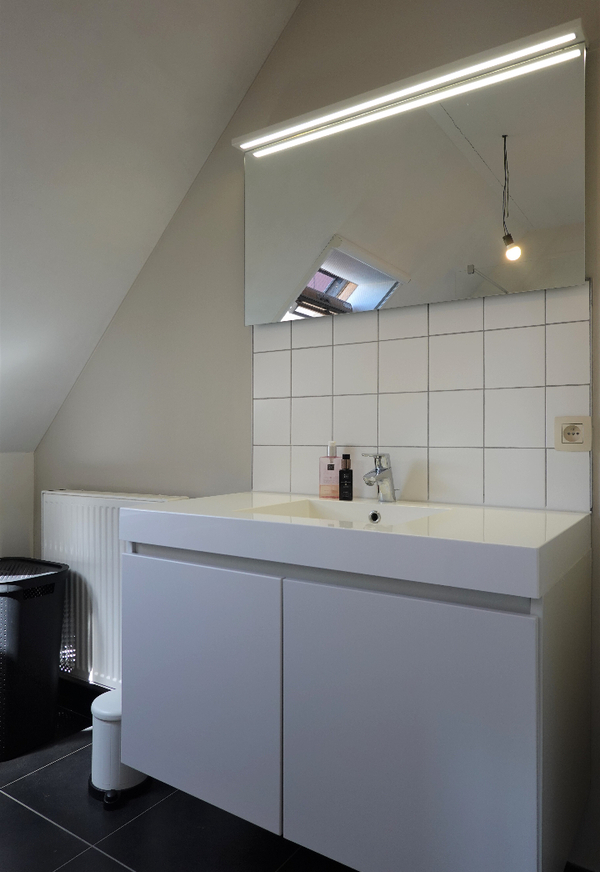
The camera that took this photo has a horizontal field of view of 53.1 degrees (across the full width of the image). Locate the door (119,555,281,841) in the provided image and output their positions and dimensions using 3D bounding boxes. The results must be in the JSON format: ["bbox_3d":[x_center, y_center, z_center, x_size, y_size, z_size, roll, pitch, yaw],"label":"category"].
[{"bbox_3d":[-0.238,0.556,1.377,0.492,0.528,0.019,0,0,34],"label":"door"}]

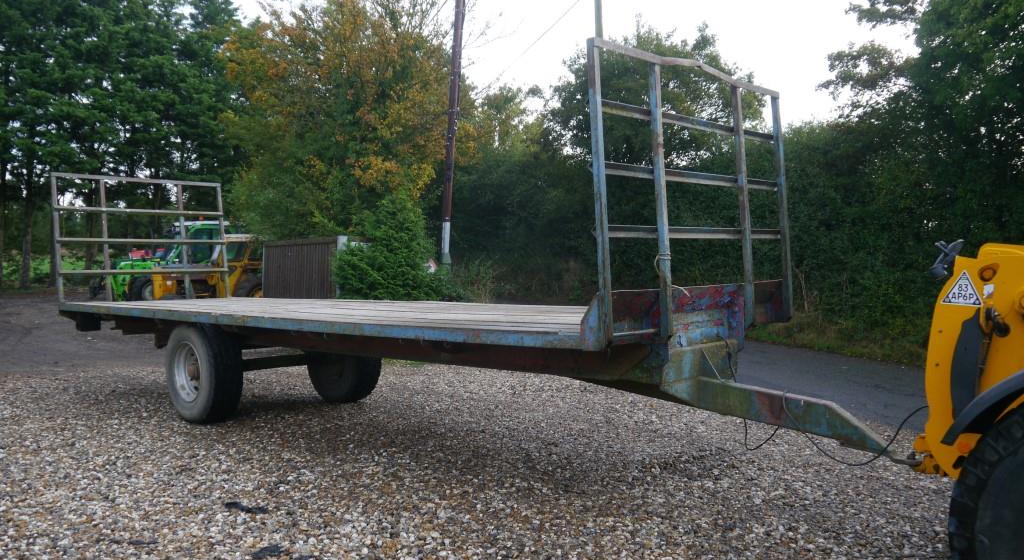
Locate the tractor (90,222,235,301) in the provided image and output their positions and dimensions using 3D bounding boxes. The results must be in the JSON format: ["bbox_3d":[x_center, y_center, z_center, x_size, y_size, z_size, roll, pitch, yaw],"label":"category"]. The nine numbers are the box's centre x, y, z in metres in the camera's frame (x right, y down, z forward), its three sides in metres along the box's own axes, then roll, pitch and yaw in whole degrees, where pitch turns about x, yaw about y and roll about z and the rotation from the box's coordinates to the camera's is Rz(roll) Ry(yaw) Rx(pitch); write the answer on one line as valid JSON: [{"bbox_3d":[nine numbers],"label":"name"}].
[{"bbox_3d":[-9.300,-0.280,23.200,4.800,2.700,2.200,-1,1,-29],"label":"tractor"}]

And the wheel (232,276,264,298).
[{"bbox_3d":[-6.000,0.530,20.200,1.400,1.400,0.420,-1,1,-27],"label":"wheel"}]

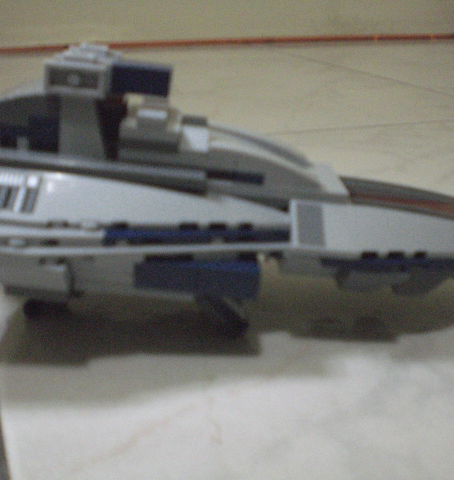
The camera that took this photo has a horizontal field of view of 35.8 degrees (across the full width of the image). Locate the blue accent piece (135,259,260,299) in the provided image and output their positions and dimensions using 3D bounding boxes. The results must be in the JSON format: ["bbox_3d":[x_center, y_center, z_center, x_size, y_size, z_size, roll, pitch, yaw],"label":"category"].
[{"bbox_3d":[-0.007,0.009,0.183,0.032,0.007,0.010,5,22,2],"label":"blue accent piece"}]

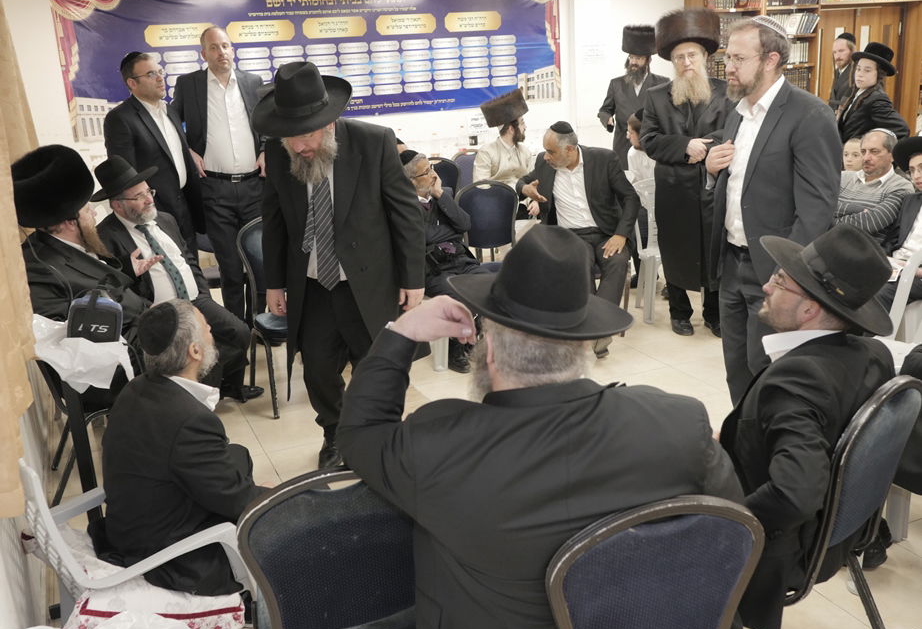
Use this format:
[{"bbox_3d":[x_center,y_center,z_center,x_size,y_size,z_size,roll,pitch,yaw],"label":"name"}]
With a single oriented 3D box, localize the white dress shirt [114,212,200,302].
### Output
[{"bbox_3d":[-1.519,-0.284,4.250,0.290,0.520,0.410,-11,9,34],"label":"white dress shirt"}]

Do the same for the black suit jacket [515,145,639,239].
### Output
[{"bbox_3d":[0.678,-0.687,4.920,0.660,0.580,0.420,1,17,16],"label":"black suit jacket"}]

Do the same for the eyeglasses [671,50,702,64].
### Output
[{"bbox_3d":[1.332,-1.514,5.000,0.140,0.045,0.140,3,17,21],"label":"eyeglasses"}]

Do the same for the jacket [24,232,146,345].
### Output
[{"bbox_3d":[-1.590,-0.105,3.580,0.450,0.570,0.480,-7,16,8],"label":"jacket"}]

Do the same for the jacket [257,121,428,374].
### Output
[{"bbox_3d":[-0.472,-0.250,3.435,0.600,1.017,0.380,-1,16,9],"label":"jacket"}]

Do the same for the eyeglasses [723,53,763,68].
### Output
[{"bbox_3d":[0.982,-0.874,2.920,0.140,0.045,0.140,-15,18,-13],"label":"eyeglasses"}]

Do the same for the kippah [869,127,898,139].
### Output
[{"bbox_3d":[2.170,-0.925,4.367,0.150,0.045,0.150,20,2,-33],"label":"kippah"}]

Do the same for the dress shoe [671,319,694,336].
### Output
[{"bbox_3d":[1.379,0.036,5.280,0.110,0.110,0.300,-2,16,4],"label":"dress shoe"}]

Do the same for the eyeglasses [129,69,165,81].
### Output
[{"bbox_3d":[-1.642,-1.248,4.450,0.140,0.045,0.140,2,17,19],"label":"eyeglasses"}]

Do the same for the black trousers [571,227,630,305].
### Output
[{"bbox_3d":[0.751,-0.227,5.221,0.500,0.580,0.620,-1,16,9],"label":"black trousers"}]

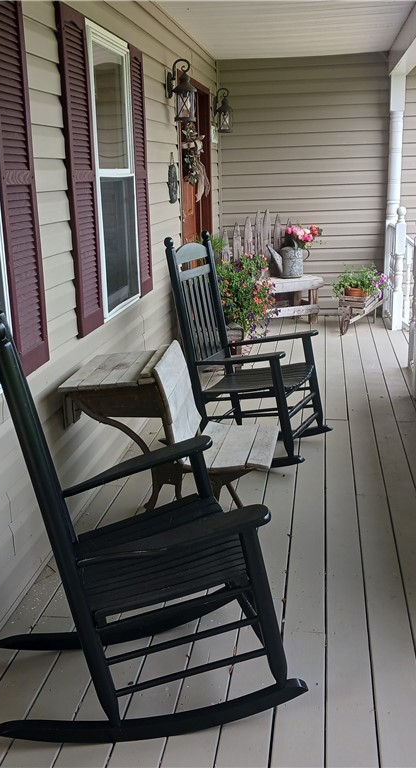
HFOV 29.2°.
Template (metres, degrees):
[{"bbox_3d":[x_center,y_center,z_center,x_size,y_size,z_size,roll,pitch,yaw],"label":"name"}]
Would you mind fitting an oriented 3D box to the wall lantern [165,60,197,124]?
[{"bbox_3d":[-0.172,-1.989,5.428,0.199,0.393,0.169,1,15,8],"label":"wall lantern"}]

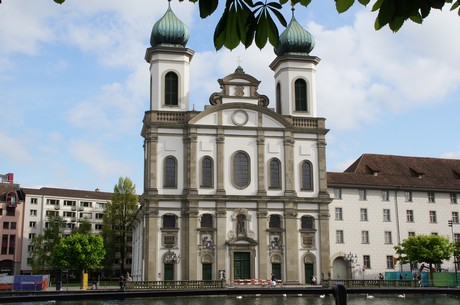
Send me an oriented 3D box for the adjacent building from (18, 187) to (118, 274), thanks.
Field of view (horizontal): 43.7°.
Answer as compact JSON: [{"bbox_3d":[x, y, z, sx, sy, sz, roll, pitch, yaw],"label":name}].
[{"bbox_3d":[-40.840,21.353,146.382,25.500,22.600,12.000,8,-15,-35],"label":"adjacent building"}]

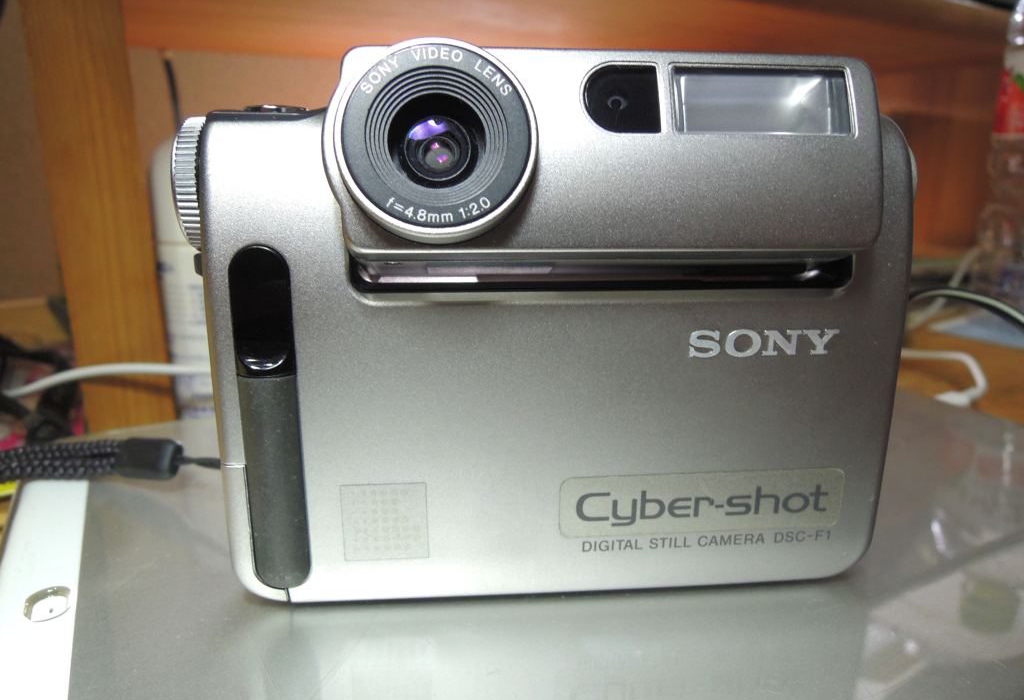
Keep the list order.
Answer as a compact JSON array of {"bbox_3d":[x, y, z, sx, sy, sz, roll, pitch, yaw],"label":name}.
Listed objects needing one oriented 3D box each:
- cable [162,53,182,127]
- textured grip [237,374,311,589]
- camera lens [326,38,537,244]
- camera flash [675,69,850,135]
[{"bbox_3d":[-0.215,-0.164,0.450,0.007,0.050,0.005,0,15,-2],"label":"cable"},{"bbox_3d":[-0.035,0.020,0.105,0.008,0.034,0.003,-1,16,-5],"label":"textured grip"},{"bbox_3d":[-0.009,-0.026,0.092,0.026,0.026,0.009,-1,-7,-5],"label":"camera lens"},{"bbox_3d":[0.034,-0.034,0.098,0.025,0.010,0.005,-1,-7,-5],"label":"camera flash"}]

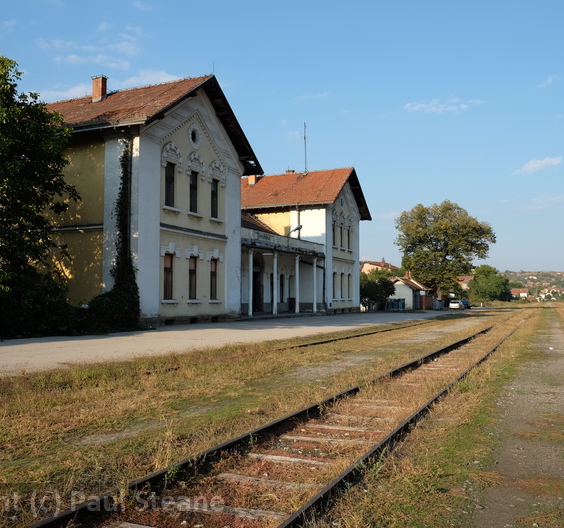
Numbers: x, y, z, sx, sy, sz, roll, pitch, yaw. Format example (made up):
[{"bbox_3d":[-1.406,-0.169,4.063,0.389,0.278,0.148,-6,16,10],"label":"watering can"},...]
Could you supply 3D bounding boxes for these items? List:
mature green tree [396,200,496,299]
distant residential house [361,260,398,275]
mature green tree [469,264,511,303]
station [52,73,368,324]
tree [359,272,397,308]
[{"bbox_3d":[25.598,-1.566,93.000,15.900,16.700,15.000,-1,-4,24],"label":"mature green tree"},{"bbox_3d":[26.263,2.761,160.000,10.800,7.100,10.000,-1,-4,24],"label":"distant residential house"},{"bbox_3d":[55.892,5.387,160.000,11.200,10.500,10.500,-1,-4,24],"label":"mature green tree"},{"bbox_3d":[-5.661,-3.156,50.045,15.850,15.070,39.950,-1,-4,24],"label":"station"},{"bbox_3d":[11.963,3.582,76.000,5.300,4.800,5.000,-1,-4,24],"label":"tree"}]

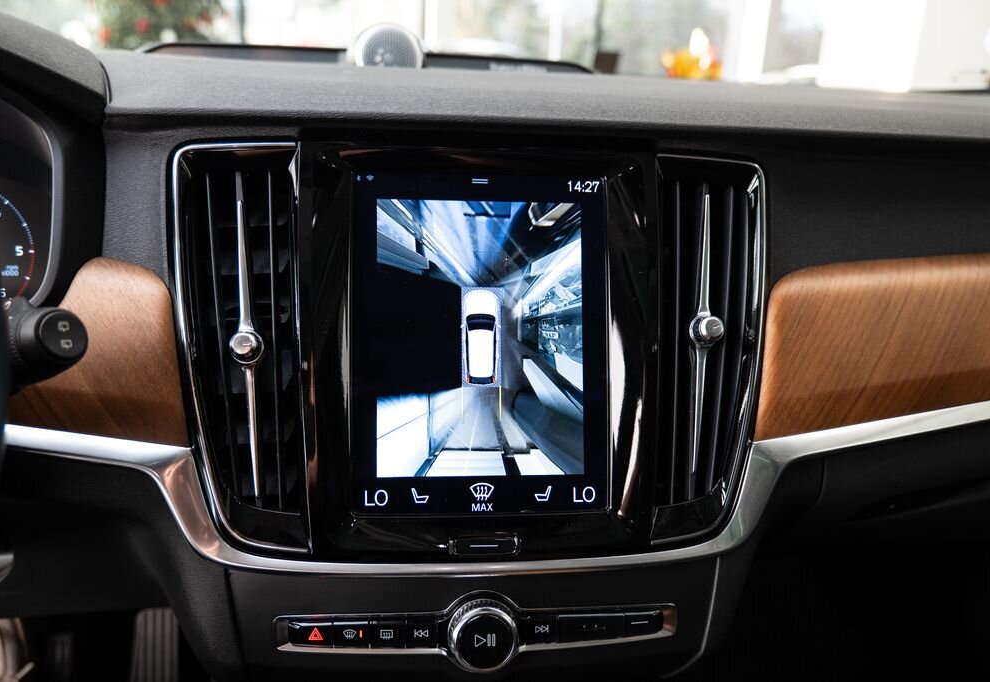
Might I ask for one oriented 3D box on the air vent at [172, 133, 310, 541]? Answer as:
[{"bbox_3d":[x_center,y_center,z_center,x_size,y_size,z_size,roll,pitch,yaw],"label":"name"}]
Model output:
[{"bbox_3d":[-0.131,0.004,0.376,0.066,0.209,0.030,0,-5,-6],"label":"air vent"}]

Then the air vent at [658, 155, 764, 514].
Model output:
[{"bbox_3d":[0.116,0.000,0.404,0.060,0.203,0.030,0,-5,-6],"label":"air vent"}]

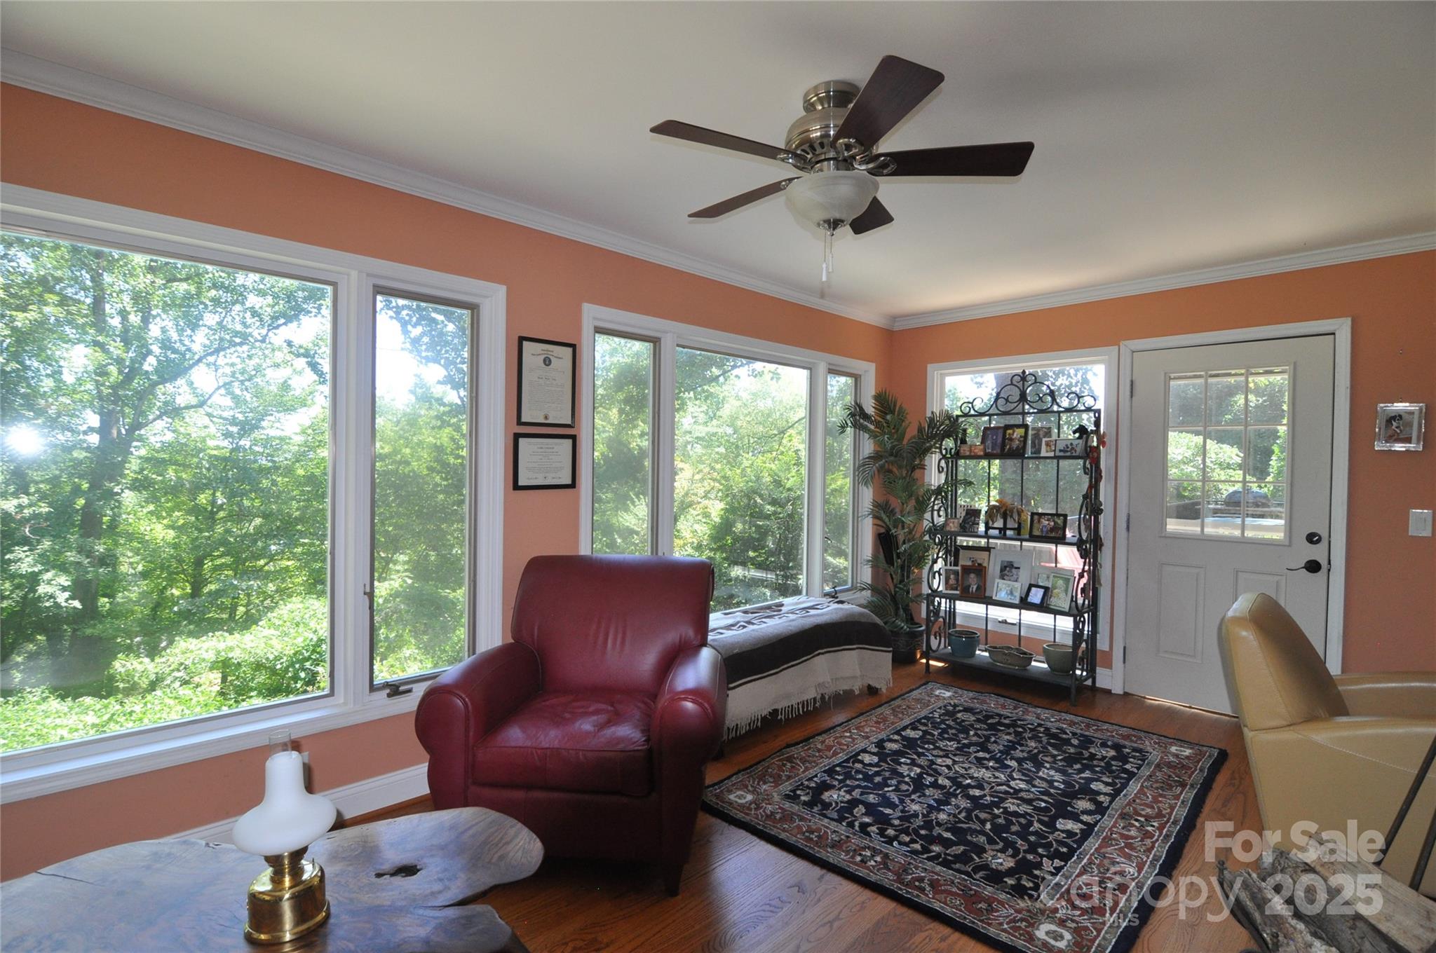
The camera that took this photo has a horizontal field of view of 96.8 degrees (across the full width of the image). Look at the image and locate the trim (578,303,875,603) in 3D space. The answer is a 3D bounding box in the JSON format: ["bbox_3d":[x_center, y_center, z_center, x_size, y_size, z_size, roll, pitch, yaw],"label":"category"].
[{"bbox_3d":[0.253,0.065,3.864,2.480,1.790,0.100,0,1,-43],"label":"trim"}]

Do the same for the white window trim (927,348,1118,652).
[{"bbox_3d":[1.951,0.126,4.246,0.090,1.865,1.250,0,1,-43],"label":"white window trim"}]

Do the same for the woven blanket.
[{"bbox_3d":[0.351,0.984,3.532,1.340,0.450,0.550,0,1,-43],"label":"woven blanket"}]

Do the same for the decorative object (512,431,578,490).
[{"bbox_3d":[-0.770,-0.067,2.877,0.313,0.250,0.025,0,1,-43],"label":"decorative object"}]

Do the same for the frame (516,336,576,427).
[{"bbox_3d":[-0.762,-0.416,2.873,0.287,0.390,0.025,0,1,-43],"label":"frame"}]

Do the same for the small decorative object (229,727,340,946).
[{"bbox_3d":[-0.836,0.683,1.228,0.165,0.386,0.165,0,1,-43],"label":"small decorative object"}]

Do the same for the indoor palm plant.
[{"bbox_3d":[1.323,0.342,4.449,0.630,1.890,0.630,0,1,-43],"label":"indoor palm plant"}]

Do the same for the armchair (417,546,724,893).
[{"bbox_3d":[-0.447,0.819,2.385,0.900,0.965,0.890,1,1,2],"label":"armchair"}]

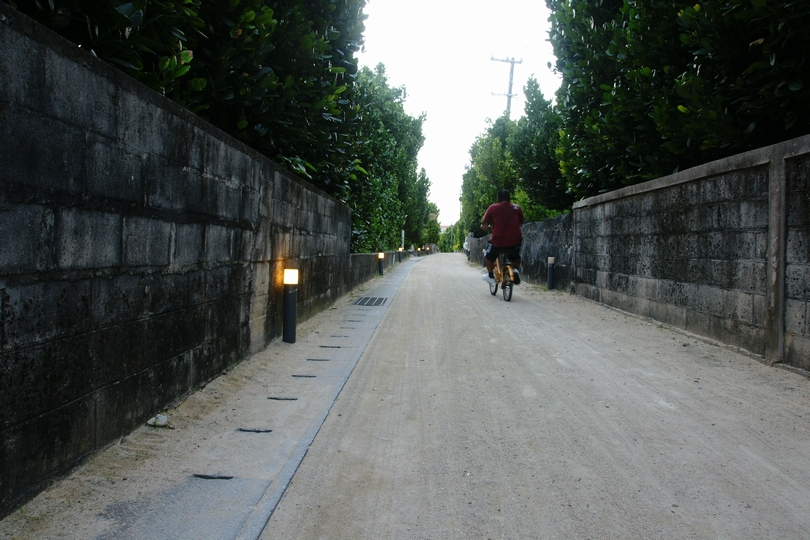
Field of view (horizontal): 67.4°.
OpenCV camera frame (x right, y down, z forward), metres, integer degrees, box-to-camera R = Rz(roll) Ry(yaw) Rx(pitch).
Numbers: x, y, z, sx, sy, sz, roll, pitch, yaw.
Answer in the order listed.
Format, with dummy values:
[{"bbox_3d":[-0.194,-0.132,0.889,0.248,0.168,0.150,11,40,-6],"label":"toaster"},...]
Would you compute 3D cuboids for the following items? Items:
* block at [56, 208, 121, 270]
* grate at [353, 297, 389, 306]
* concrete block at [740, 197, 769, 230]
[{"bbox_3d":[-1.088,-0.098,1.965,0.150,0.188,0.388,1,2,1],"label":"block"},{"bbox_3d":[-0.423,0.438,7.919,0.380,0.045,1.070,0,2,1],"label":"grate"},{"bbox_3d":[2.299,-0.352,3.865,0.150,0.186,0.357,1,2,2],"label":"concrete block"}]

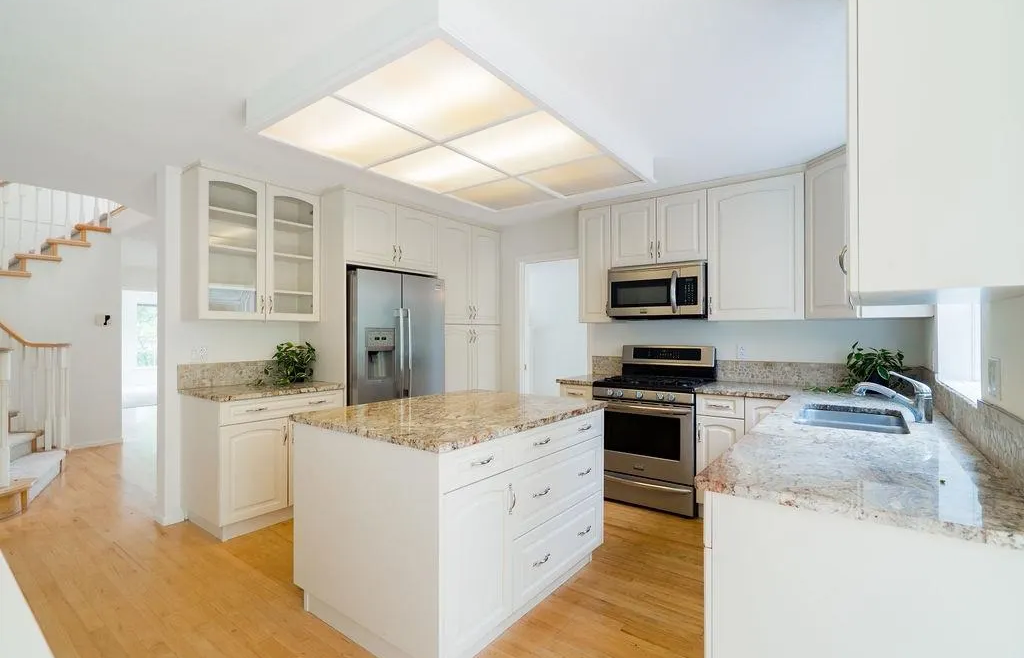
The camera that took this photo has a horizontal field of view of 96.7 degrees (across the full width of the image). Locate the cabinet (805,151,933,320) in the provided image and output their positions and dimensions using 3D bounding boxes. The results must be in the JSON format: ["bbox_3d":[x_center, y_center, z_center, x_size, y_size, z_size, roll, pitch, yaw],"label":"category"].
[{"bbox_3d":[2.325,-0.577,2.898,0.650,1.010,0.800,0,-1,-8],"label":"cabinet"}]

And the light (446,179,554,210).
[{"bbox_3d":[-0.060,-0.969,3.256,0.605,0.050,0.600,0,-1,37],"label":"light"}]

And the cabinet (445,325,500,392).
[{"bbox_3d":[-0.661,0.654,4.776,0.630,1.388,0.944,0,-1,37],"label":"cabinet"}]

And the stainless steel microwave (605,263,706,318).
[{"bbox_3d":[1.233,-0.296,3.766,0.756,0.420,0.405,-1,-1,37],"label":"stainless steel microwave"}]

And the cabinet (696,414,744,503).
[{"bbox_3d":[1.600,0.902,3.322,0.296,0.620,0.620,-1,-1,37],"label":"cabinet"}]

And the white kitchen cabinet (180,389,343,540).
[{"bbox_3d":[-1.784,0.891,3.280,0.636,0.880,0.829,0,-1,37],"label":"white kitchen cabinet"}]

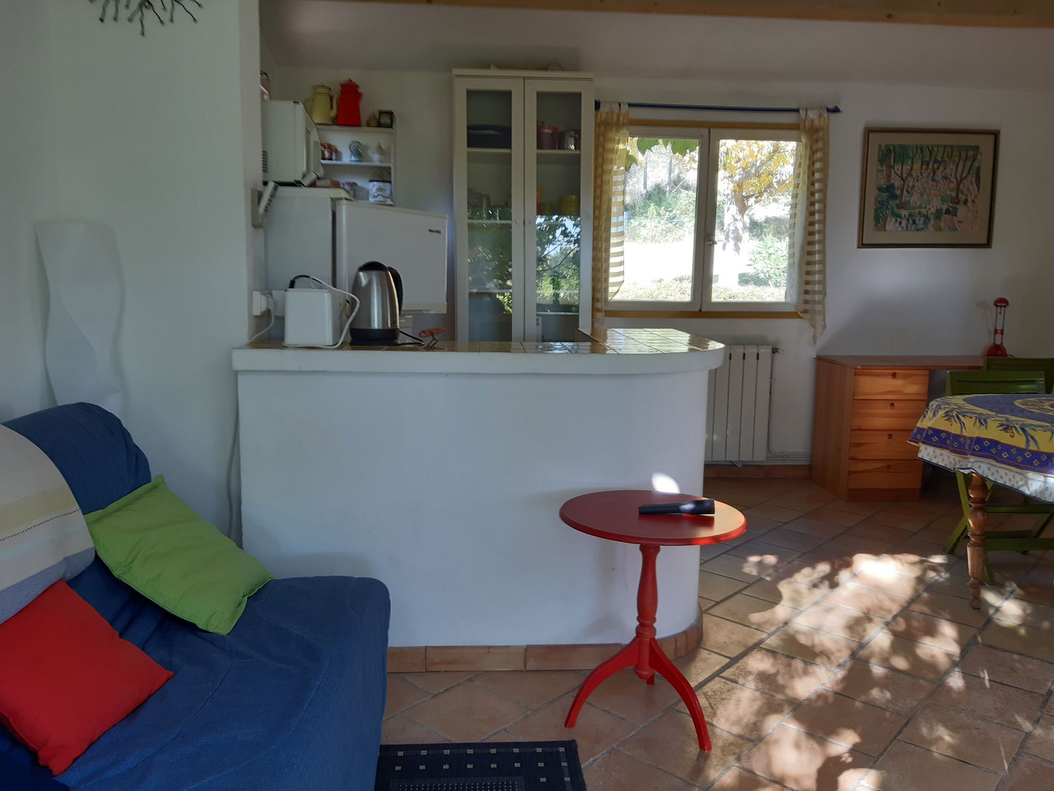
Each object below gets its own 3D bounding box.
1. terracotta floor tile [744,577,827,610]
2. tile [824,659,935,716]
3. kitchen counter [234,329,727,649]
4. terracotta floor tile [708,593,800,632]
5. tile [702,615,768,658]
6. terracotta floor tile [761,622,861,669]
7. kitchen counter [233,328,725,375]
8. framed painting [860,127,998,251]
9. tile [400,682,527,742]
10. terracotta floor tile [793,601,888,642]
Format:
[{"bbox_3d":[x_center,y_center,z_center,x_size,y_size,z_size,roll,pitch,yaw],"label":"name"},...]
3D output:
[{"bbox_3d":[1.002,0.776,3.088,0.248,0.015,0.248,7,10,41],"label":"terracotta floor tile"},{"bbox_3d":[1.041,0.864,2.337,0.244,0.015,0.252,7,10,42],"label":"tile"},{"bbox_3d":[-0.076,0.248,3.062,1.600,0.939,1.580,0,7,-2],"label":"kitchen counter"},{"bbox_3d":[0.832,0.799,2.900,0.248,0.015,0.248,7,10,41],"label":"terracotta floor tile"},{"bbox_3d":[0.653,0.803,2.637,0.242,0.012,0.250,8,11,42],"label":"tile"},{"bbox_3d":[0.943,0.835,2.630,0.248,0.015,0.248,7,10,41],"label":"terracotta floor tile"},{"bbox_3d":[-0.074,-0.184,3.006,1.600,0.069,1.580,0,7,-2],"label":"kitchen counter"},{"bbox_3d":[2.414,-1.239,4.763,0.826,0.694,0.030,0,7,-3],"label":"framed painting"},{"bbox_3d":[-0.165,0.882,2.185,0.248,0.015,0.248,7,10,41],"label":"tile"},{"bbox_3d":[1.113,0.804,2.800,0.244,0.015,0.252,7,10,42],"label":"terracotta floor tile"}]

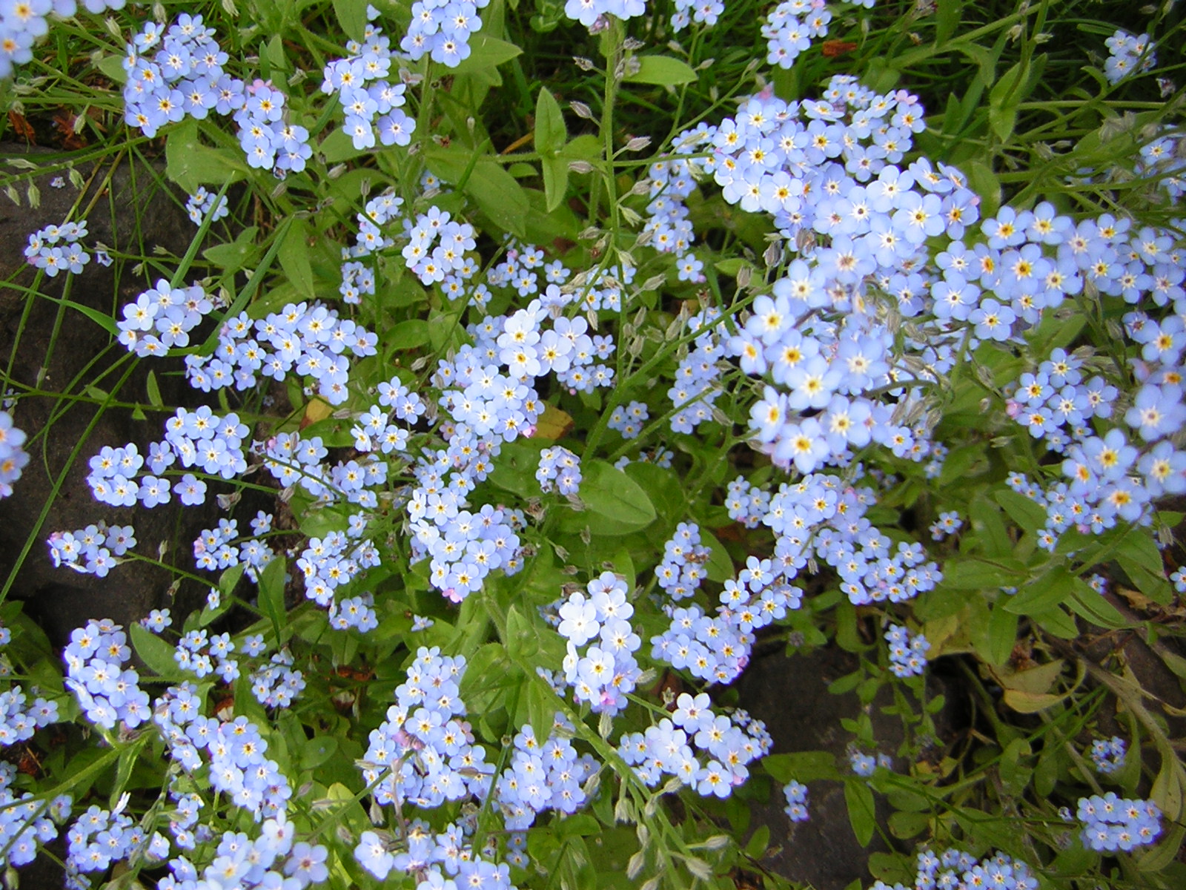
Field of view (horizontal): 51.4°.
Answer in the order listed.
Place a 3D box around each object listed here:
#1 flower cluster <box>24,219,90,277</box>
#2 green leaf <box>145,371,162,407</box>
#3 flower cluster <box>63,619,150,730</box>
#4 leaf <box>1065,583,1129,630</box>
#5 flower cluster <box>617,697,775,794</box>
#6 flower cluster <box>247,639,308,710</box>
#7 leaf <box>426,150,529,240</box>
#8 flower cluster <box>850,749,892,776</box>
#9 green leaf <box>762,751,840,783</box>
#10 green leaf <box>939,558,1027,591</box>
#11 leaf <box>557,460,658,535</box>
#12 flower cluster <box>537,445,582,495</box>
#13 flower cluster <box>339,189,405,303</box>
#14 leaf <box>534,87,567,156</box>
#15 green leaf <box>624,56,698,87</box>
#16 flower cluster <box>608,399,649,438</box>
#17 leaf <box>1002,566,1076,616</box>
[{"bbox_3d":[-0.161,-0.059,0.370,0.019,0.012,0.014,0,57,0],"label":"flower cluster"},{"bbox_3d":[-0.142,-0.018,0.400,0.005,0.003,0.014,-25,68,13],"label":"green leaf"},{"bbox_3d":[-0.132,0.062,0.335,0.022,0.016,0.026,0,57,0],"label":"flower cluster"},{"bbox_3d":[0.208,0.067,0.510,0.027,0.005,0.011,37,80,23],"label":"leaf"},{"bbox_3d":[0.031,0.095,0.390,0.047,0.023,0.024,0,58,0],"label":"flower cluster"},{"bbox_3d":[-0.113,0.082,0.440,0.021,0.014,0.021,0,57,0],"label":"flower cluster"},{"bbox_3d":[-0.045,-0.098,0.480,0.052,0.009,0.020,42,74,15],"label":"leaf"},{"bbox_3d":[0.115,0.131,0.510,0.018,0.012,0.013,0,58,0],"label":"flower cluster"},{"bbox_3d":[0.090,0.138,0.530,0.034,0.007,0.012,10,66,10],"label":"green leaf"},{"bbox_3d":[0.145,0.049,0.460,0.031,0.005,0.011,-6,75,4],"label":"green leaf"},{"bbox_3d":[0.007,0.022,0.485,0.041,0.008,0.026,21,72,8],"label":"leaf"},{"bbox_3d":[-0.012,0.009,0.430,0.015,0.012,0.014,0,57,0],"label":"flower cluster"},{"bbox_3d":[-0.083,-0.075,0.465,0.024,0.024,0.033,0,58,0],"label":"flower cluster"},{"bbox_3d":[-0.015,-0.113,0.430,0.012,0.004,0.028,-6,73,-2],"label":"leaf"},{"bbox_3d":[0.028,-0.154,0.510,0.031,0.006,0.013,-2,80,1],"label":"green leaf"},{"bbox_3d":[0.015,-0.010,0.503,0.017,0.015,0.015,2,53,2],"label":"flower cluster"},{"bbox_3d":[0.159,0.052,0.440,0.028,0.005,0.011,-29,66,0],"label":"leaf"}]

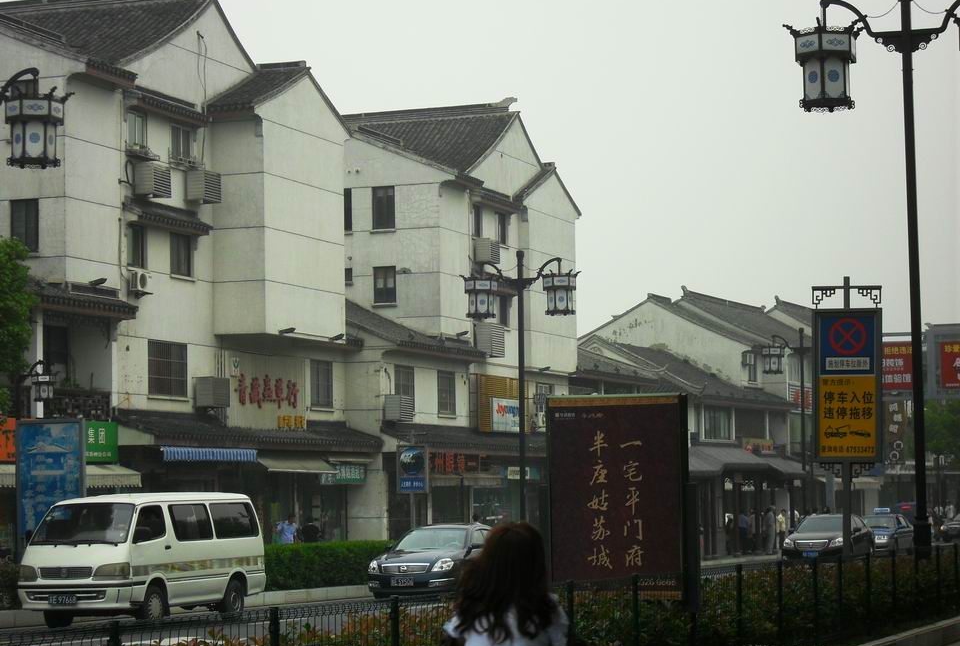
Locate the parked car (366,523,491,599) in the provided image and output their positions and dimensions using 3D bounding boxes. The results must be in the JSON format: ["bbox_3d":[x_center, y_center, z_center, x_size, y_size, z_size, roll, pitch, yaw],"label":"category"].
[{"bbox_3d":[-0.705,4.770,49.300,1.770,1.480,4.800,-2,-4,19],"label":"parked car"}]

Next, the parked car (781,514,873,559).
[{"bbox_3d":[9.880,6.120,69.700,1.780,1.470,4.840,-2,-4,20],"label":"parked car"}]

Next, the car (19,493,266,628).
[{"bbox_3d":[-4.870,3.445,36.100,1.700,1.970,4.750,-2,-4,20],"label":"car"}]

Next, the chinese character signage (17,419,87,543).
[{"bbox_3d":[-7.092,2.671,41.015,1.210,2.130,0.180,-2,-4,20],"label":"chinese character signage"}]

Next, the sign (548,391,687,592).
[{"bbox_3d":[1.207,1.548,21.528,1.200,1.800,0.200,-2,-4,20],"label":"sign"}]

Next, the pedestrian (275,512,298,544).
[{"bbox_3d":[-4.770,5.573,60.939,0.520,1.660,0.360,-1,-4,-3],"label":"pedestrian"}]

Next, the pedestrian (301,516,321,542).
[{"bbox_3d":[-4.211,5.647,61.440,0.500,1.640,0.360,0,-4,-11],"label":"pedestrian"}]

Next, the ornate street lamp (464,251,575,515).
[{"bbox_3d":[1.145,2.316,65.689,3.050,8.480,0.950,-2,-4,20],"label":"ornate street lamp"}]

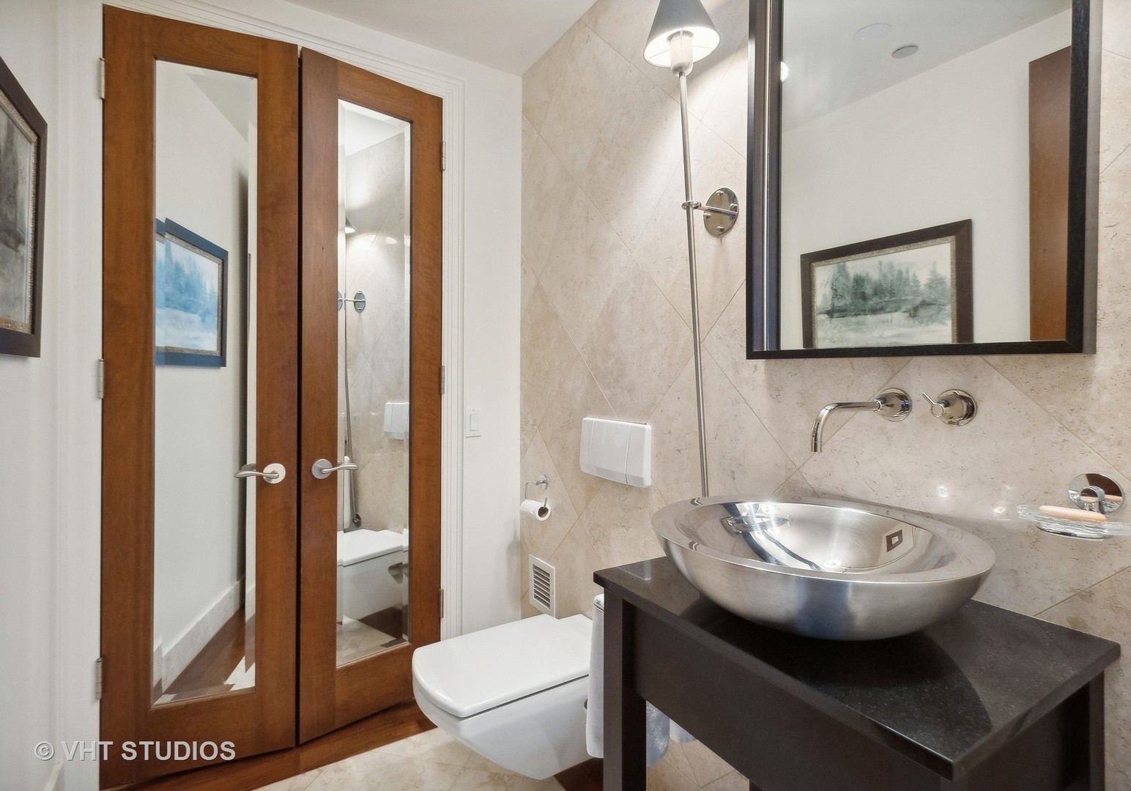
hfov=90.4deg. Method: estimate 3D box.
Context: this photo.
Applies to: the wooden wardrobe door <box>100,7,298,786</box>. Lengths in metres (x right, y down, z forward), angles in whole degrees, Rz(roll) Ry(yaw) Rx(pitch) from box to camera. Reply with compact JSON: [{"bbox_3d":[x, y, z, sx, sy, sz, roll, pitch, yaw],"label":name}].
[{"bbox_3d":[-1.104,0.014,1.726,0.504,2.251,0.040,0,1,-22],"label":"wooden wardrobe door"}]

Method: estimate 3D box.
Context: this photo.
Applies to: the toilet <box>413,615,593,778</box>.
[{"bbox_3d":[-0.113,0.881,1.615,0.605,0.305,0.370,0,1,-31],"label":"toilet"}]

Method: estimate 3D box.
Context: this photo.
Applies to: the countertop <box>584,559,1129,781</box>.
[{"bbox_3d":[0.403,0.345,0.903,0.458,0.024,0.610,0,1,-31],"label":"countertop"}]

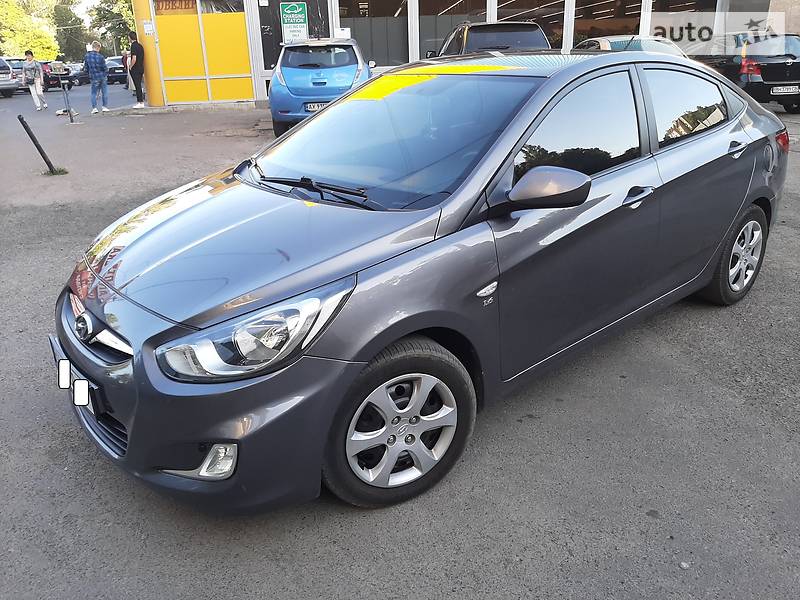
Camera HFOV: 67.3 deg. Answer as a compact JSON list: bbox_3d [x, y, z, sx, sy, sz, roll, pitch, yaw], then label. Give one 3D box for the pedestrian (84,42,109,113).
[{"bbox_3d":[-7.676,-5.606,15.075,0.560,1.730,0.360,1,22,7],"label":"pedestrian"}]

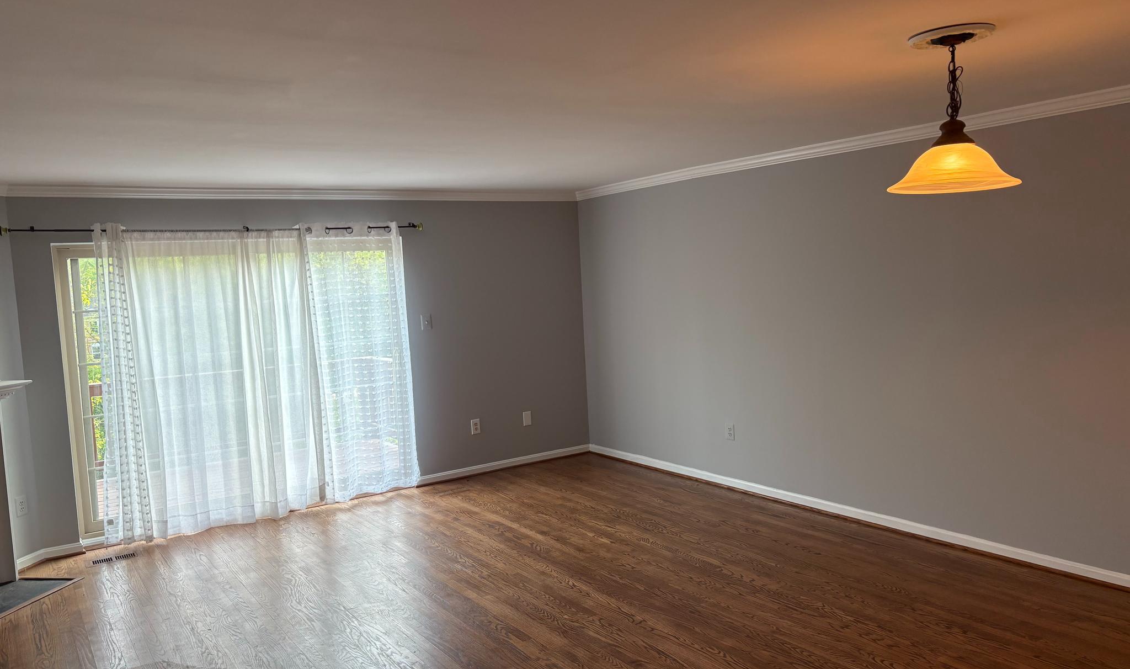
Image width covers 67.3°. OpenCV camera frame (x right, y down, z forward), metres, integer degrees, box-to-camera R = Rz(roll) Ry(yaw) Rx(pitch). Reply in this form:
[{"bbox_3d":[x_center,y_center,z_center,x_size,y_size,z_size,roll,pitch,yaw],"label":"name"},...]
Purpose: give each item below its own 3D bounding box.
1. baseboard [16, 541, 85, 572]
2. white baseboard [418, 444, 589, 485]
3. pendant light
[{"bbox_3d":[-3.379,1.445,5.561,0.117,0.075,0.418,-1,5,31],"label":"baseboard"},{"bbox_3d":[-0.490,1.143,7.515,1.748,0.075,0.022,-6,5,-33],"label":"white baseboard"},{"bbox_3d":[1.270,-0.730,2.785,0.405,0.513,0.405,-6,5,-33],"label":"pendant light"}]

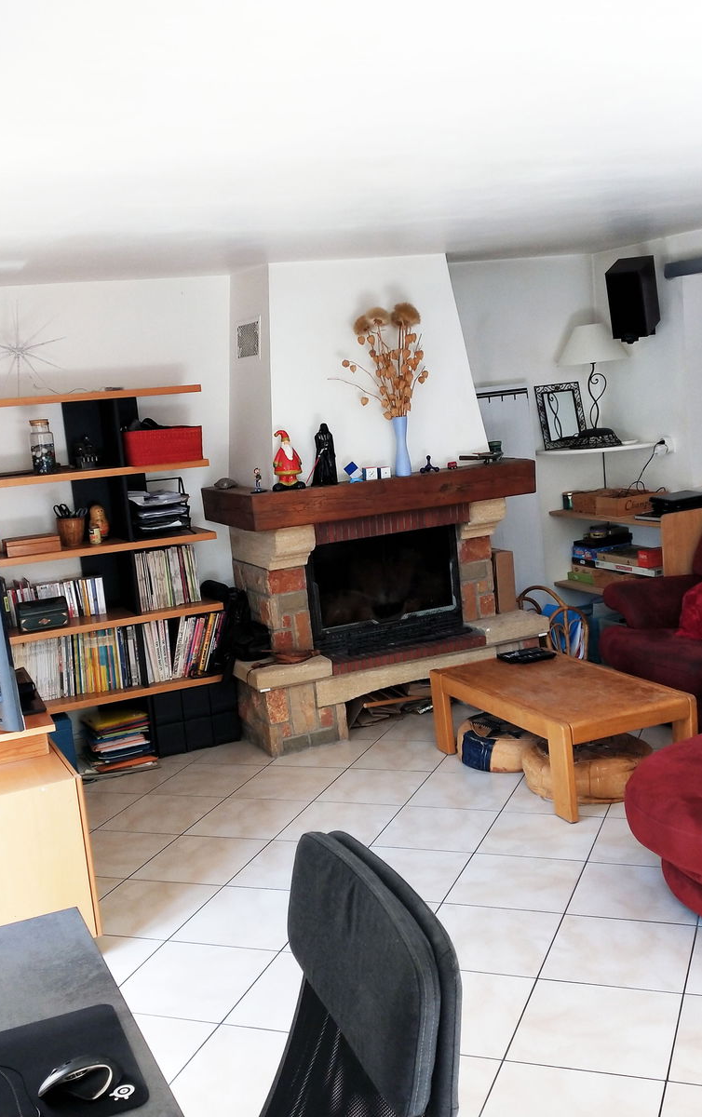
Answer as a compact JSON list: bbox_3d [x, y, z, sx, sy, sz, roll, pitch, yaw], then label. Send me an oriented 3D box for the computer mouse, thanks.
[{"bbox_3d":[-0.423,0.812,1.541,0.115,0.042,0.068,-7,9,-11],"label":"computer mouse"}]

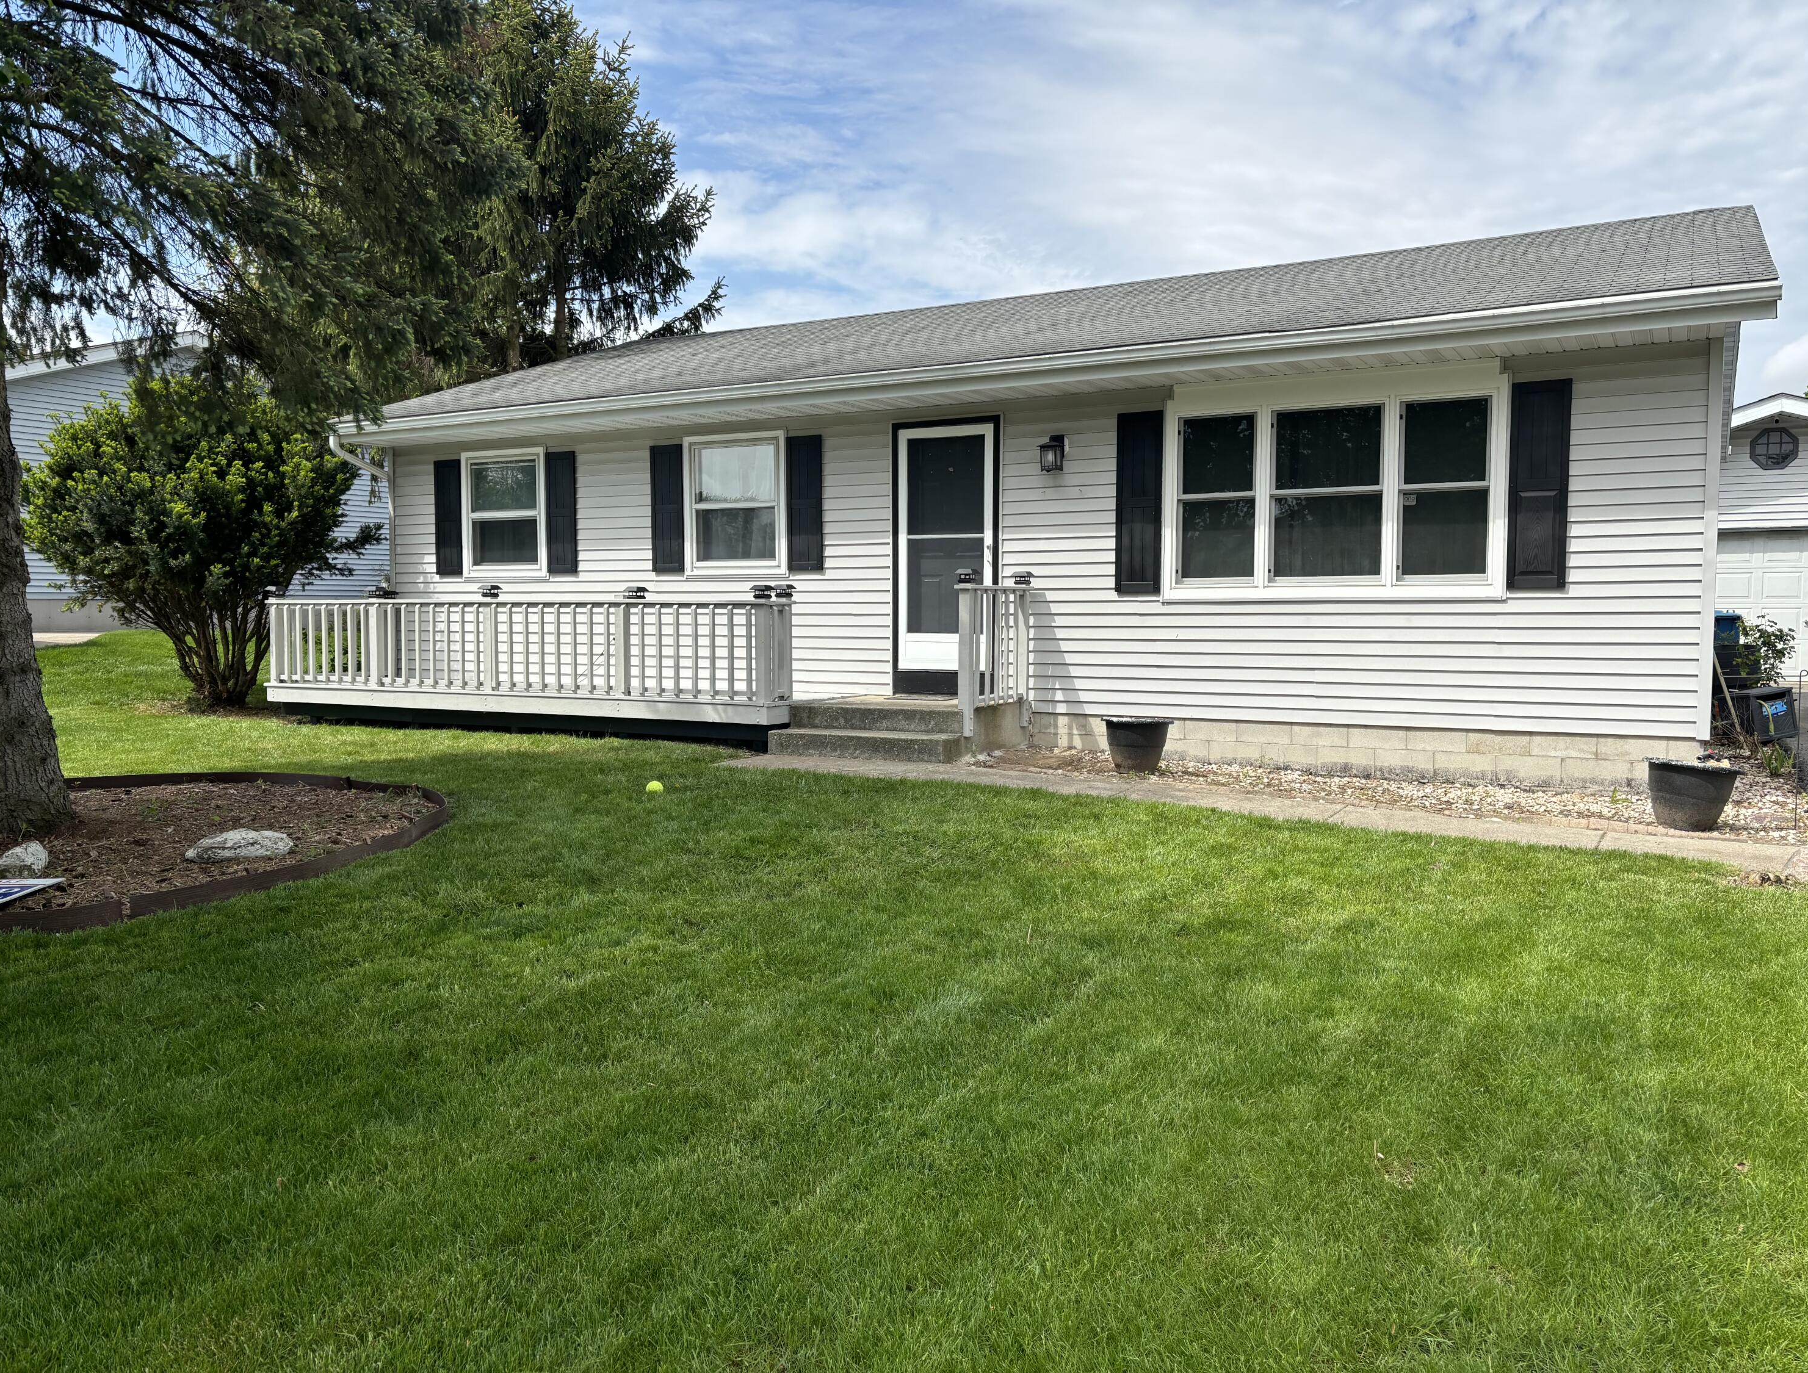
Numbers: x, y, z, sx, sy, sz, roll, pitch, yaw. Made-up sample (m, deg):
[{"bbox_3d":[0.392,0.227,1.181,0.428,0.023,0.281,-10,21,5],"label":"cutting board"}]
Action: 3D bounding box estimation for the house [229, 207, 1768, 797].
[{"bbox_3d":[1.411,-1.906,14.531,12.810,4.740,9.500,2,3,29],"label":"house"}]

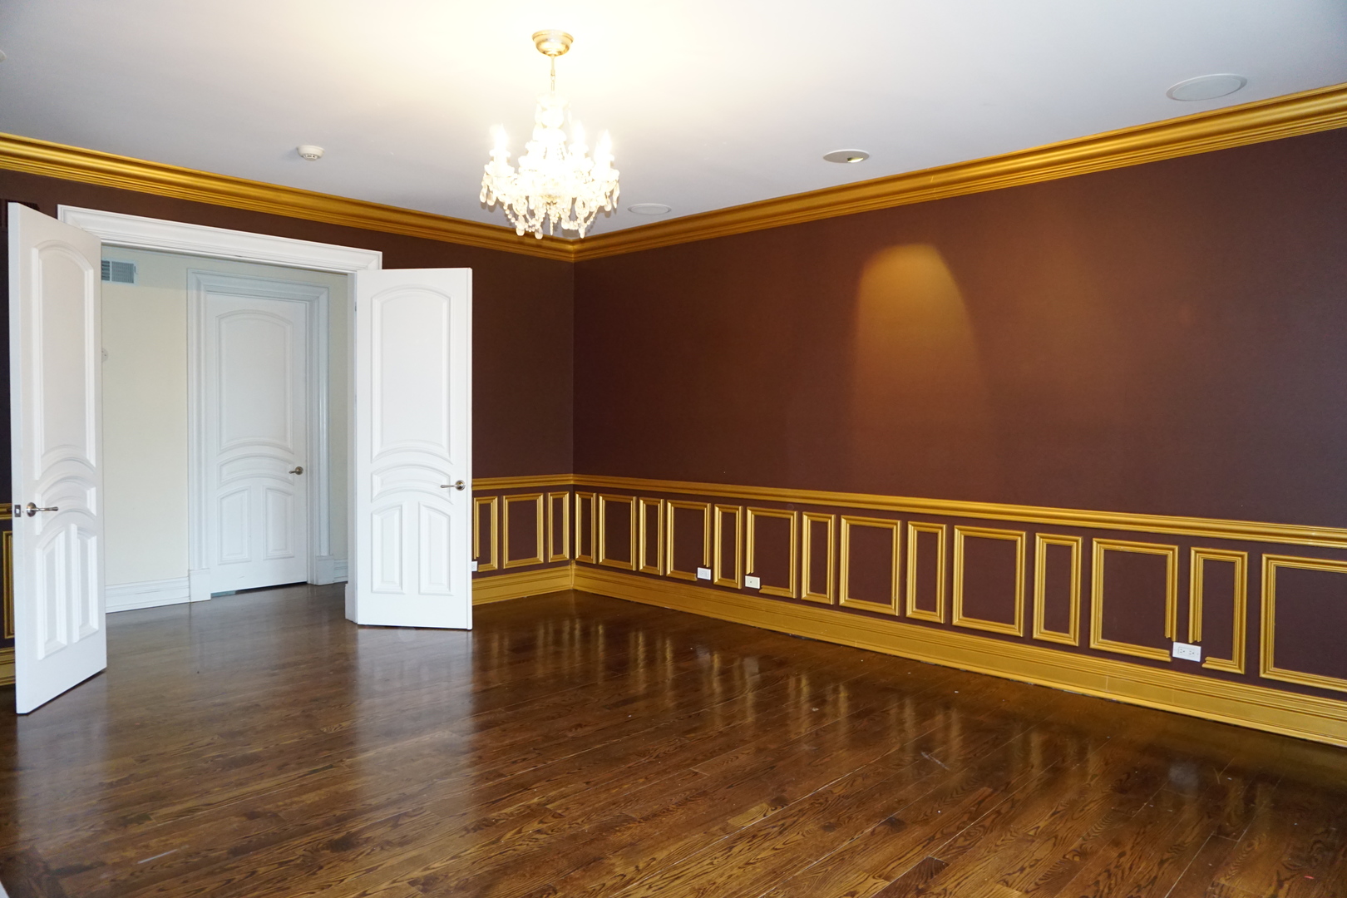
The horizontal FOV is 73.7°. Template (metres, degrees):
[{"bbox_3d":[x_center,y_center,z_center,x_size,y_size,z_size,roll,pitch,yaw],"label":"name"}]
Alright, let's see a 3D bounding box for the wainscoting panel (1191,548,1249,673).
[{"bbox_3d":[2.609,0.771,4.310,0.237,0.577,0.025,2,2,43],"label":"wainscoting panel"}]

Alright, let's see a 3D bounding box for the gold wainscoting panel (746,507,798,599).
[{"bbox_3d":[0.666,0.700,6.130,0.410,0.577,0.025,2,2,43],"label":"gold wainscoting panel"}]

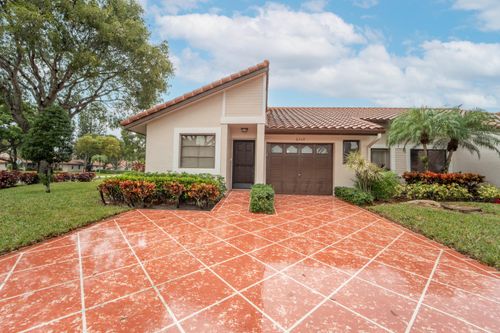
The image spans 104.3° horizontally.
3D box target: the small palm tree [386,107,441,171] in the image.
[{"bbox_3d":[7.800,-0.780,9.200,2.200,4.000,2.100,1,-1,0],"label":"small palm tree"}]

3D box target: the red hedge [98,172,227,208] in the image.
[{"bbox_3d":[-2.360,0.660,5.550,3.200,0.840,1.200,1,-1,0],"label":"red hedge"}]

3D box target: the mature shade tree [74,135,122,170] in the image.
[{"bbox_3d":[-28.000,-2.600,36.000,6.800,6.600,6.500,1,-1,0],"label":"mature shade tree"}]

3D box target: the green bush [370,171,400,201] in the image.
[{"bbox_3d":[5.400,0.760,7.750,1.050,1.200,1.000,1,-1,0],"label":"green bush"}]

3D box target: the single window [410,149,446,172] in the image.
[{"bbox_3d":[9.733,-0.273,10.600,2.000,1.330,0.120,1,-1,0],"label":"single window"}]

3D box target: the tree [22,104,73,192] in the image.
[{"bbox_3d":[-7.920,-0.690,7.600,1.450,3.450,1.400,1,-1,0],"label":"tree"}]

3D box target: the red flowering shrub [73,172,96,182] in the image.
[{"bbox_3d":[-12.300,0.810,14.500,1.350,0.750,1.150,1,-1,0],"label":"red flowering shrub"}]

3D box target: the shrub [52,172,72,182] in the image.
[{"bbox_3d":[-13.000,0.770,13.500,1.150,0.720,1.050,1,-1,0],"label":"shrub"}]

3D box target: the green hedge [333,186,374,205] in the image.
[{"bbox_3d":[3.730,1.000,7.000,0.680,0.450,1.750,1,-1,0],"label":"green hedge"}]

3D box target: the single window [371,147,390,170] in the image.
[{"bbox_3d":[7.105,-0.327,10.600,1.120,1.250,0.120,1,-1,0],"label":"single window"}]

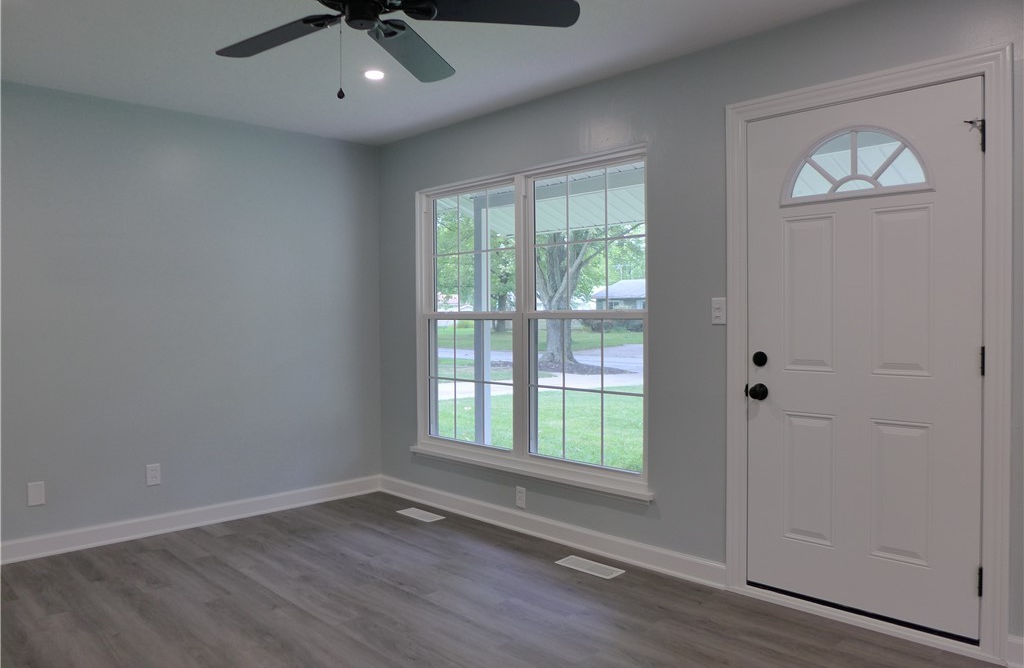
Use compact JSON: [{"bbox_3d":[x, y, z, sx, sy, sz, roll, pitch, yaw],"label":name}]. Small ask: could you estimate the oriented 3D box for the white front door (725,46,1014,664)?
[{"bbox_3d":[1.382,0.076,2.880,1.073,2.189,0.120,1,1,44],"label":"white front door"}]

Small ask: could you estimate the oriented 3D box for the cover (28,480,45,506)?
[{"bbox_3d":[-2.465,0.832,3.684,0.080,0.122,0.012,-1,1,-45],"label":"cover"}]

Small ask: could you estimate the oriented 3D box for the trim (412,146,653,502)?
[{"bbox_3d":[0.035,-0.064,4.179,1.848,1.770,0.120,1,1,44],"label":"trim"}]

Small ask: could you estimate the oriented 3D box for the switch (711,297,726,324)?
[{"bbox_3d":[0.948,-0.103,3.245,0.075,0.122,0.012,1,1,44],"label":"switch"}]

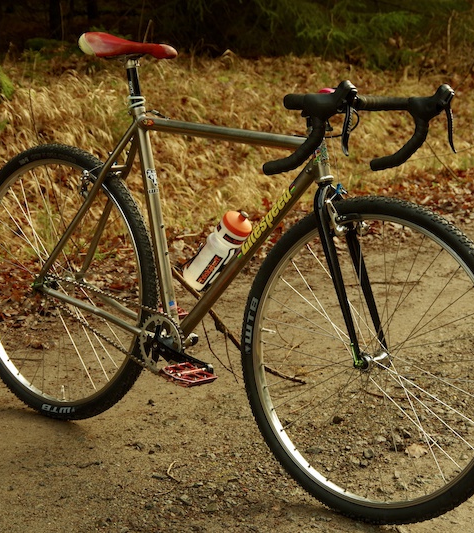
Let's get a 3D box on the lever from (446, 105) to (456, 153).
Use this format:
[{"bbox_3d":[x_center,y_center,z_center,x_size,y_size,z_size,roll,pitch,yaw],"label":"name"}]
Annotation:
[{"bbox_3d":[0.467,-0.302,3.500,0.030,0.105,0.020,-1,3,37],"label":"lever"}]

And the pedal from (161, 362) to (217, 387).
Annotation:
[{"bbox_3d":[-0.106,0.241,3.595,0.097,0.020,0.100,20,18,39],"label":"pedal"}]

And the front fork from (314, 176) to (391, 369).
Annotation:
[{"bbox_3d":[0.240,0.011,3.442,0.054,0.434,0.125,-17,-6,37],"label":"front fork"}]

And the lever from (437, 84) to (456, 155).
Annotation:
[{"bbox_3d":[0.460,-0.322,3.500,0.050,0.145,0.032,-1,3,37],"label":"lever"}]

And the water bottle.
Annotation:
[{"bbox_3d":[-0.039,-0.041,3.685,0.074,0.236,0.074,-7,53,-48],"label":"water bottle"}]

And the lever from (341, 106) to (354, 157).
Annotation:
[{"bbox_3d":[0.219,-0.270,3.173,0.030,0.110,0.020,-1,3,37],"label":"lever"}]

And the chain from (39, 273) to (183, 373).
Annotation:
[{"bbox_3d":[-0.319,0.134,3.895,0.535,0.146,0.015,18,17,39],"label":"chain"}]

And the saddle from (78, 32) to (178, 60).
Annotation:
[{"bbox_3d":[-0.237,-0.519,3.807,0.282,0.055,0.138,12,13,41],"label":"saddle"}]

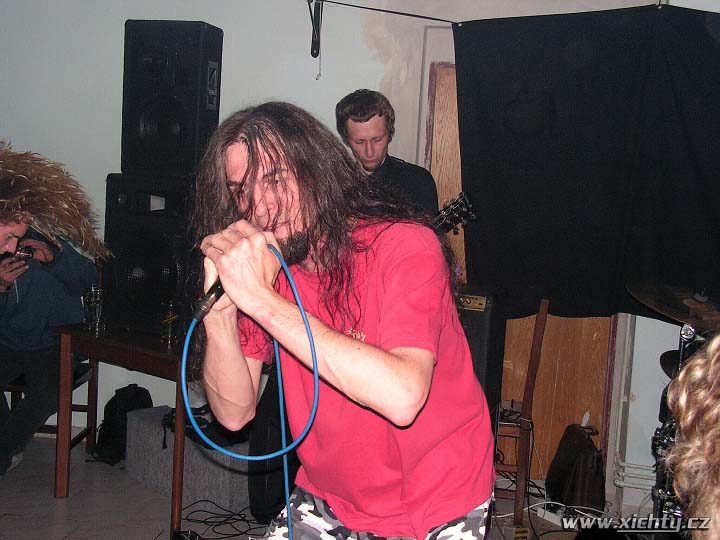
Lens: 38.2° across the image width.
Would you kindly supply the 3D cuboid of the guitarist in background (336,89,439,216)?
[{"bbox_3d":[-0.033,0.278,3.554,0.550,1.760,0.420,4,7,6],"label":"guitarist in background"}]

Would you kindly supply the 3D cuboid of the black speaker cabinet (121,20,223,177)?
[{"bbox_3d":[-0.814,-0.738,4.567,0.352,0.651,0.290,5,7,13],"label":"black speaker cabinet"}]

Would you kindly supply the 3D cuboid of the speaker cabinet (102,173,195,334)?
[{"bbox_3d":[-0.865,-0.090,4.653,0.420,0.658,0.370,5,7,13],"label":"speaker cabinet"}]

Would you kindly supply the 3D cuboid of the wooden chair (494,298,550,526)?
[{"bbox_3d":[0.549,0.574,4.672,0.500,0.985,0.430,4,7,7],"label":"wooden chair"}]

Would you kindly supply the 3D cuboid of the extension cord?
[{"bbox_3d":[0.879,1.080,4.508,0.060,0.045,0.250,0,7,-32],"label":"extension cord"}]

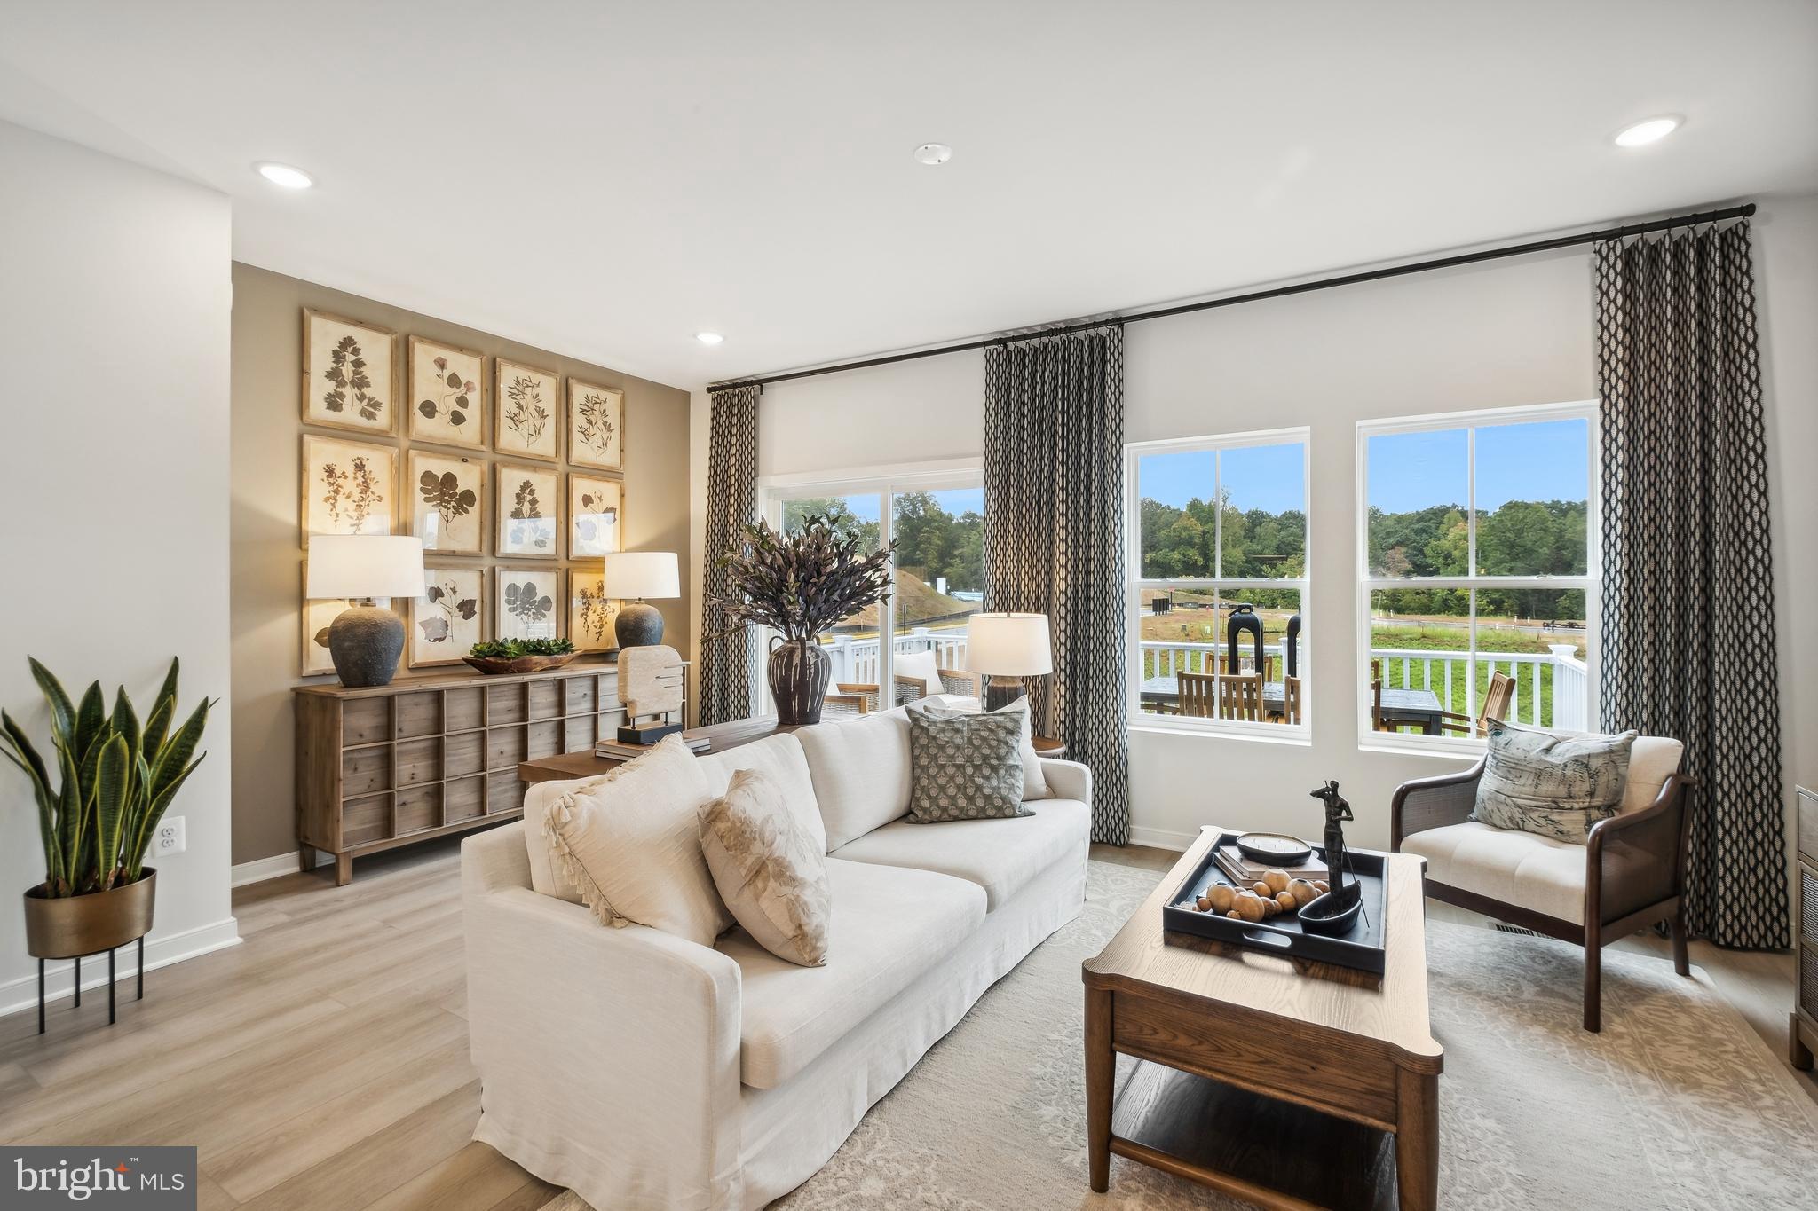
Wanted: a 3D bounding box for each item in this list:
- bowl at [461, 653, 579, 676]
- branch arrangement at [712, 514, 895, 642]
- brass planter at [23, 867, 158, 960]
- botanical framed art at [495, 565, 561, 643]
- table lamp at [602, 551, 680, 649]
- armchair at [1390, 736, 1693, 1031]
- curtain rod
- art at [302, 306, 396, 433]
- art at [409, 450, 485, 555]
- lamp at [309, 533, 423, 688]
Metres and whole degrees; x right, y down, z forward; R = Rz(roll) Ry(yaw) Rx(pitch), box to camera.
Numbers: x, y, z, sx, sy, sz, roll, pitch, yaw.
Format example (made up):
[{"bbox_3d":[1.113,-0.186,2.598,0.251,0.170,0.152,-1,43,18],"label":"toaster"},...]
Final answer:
[{"bbox_3d":[-2.146,0.330,4.250,0.240,0.100,0.696,1,1,31],"label":"bowl"},{"bbox_3d":[-0.450,-0.114,3.225,0.750,0.580,0.700,0,1,0],"label":"branch arrangement"},{"bbox_3d":[-2.504,0.942,2.324,0.275,0.178,0.275,1,1,31],"label":"brass planter"},{"bbox_3d":[-2.277,0.041,4.550,0.030,0.536,0.411,1,1,31],"label":"botanical framed art"},{"bbox_3d":[-1.754,0.013,4.961,0.455,0.710,0.455,1,1,31],"label":"table lamp"},{"bbox_3d":[2.249,0.872,2.727,0.780,0.820,0.640,0,1,-29],"label":"armchair"},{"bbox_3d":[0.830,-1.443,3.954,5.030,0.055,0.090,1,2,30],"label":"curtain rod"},{"bbox_3d":[-2.675,-1.100,3.633,0.032,0.524,0.397,1,2,30],"label":"art"},{"bbox_3d":[-2.451,-0.532,4.037,0.032,0.524,0.397,1,2,30],"label":"art"},{"bbox_3d":[-2.583,0.036,3.602,0.455,0.710,0.455,1,1,31],"label":"lamp"}]

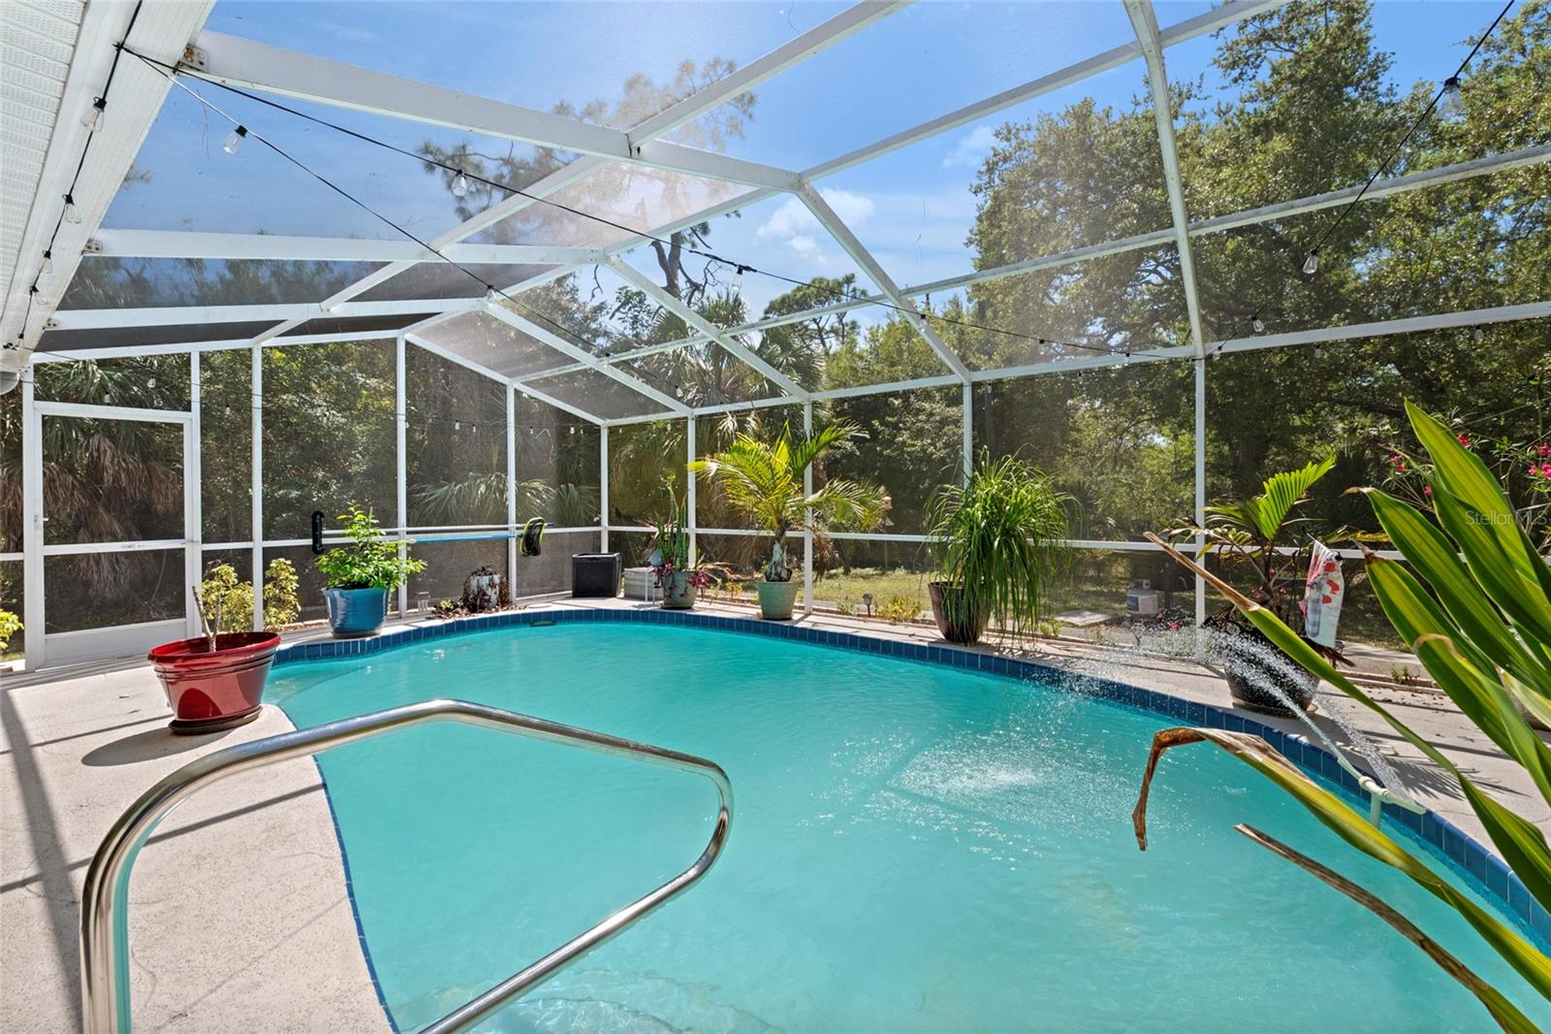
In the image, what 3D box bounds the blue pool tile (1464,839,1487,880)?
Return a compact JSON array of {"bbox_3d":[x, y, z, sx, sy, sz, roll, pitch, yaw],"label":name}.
[{"bbox_3d":[2.618,1.277,2.245,0.020,0.108,0.109,0,1,22],"label":"blue pool tile"}]

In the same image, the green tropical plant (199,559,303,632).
[{"bbox_3d":[-5.290,0.772,6.098,0.620,0.740,0.800,1,1,36],"label":"green tropical plant"}]

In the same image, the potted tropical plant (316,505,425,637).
[{"bbox_3d":[-3.980,0.511,5.942,0.880,1.270,0.840,-1,1,-34],"label":"potted tropical plant"}]

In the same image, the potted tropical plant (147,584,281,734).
[{"bbox_3d":[-3.253,0.792,3.514,0.560,0.810,0.560,-1,2,-43],"label":"potted tropical plant"}]

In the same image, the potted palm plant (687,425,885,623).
[{"bbox_3d":[0.130,0.046,6.652,2.100,2.170,1.750,0,1,0],"label":"potted palm plant"}]

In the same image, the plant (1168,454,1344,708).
[{"bbox_3d":[2.990,0.405,3.809,0.900,1.570,0.850,1,2,38],"label":"plant"}]

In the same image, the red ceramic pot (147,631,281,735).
[{"bbox_3d":[-3.253,0.962,3.518,0.560,0.470,0.560,-1,2,-43],"label":"red ceramic pot"}]

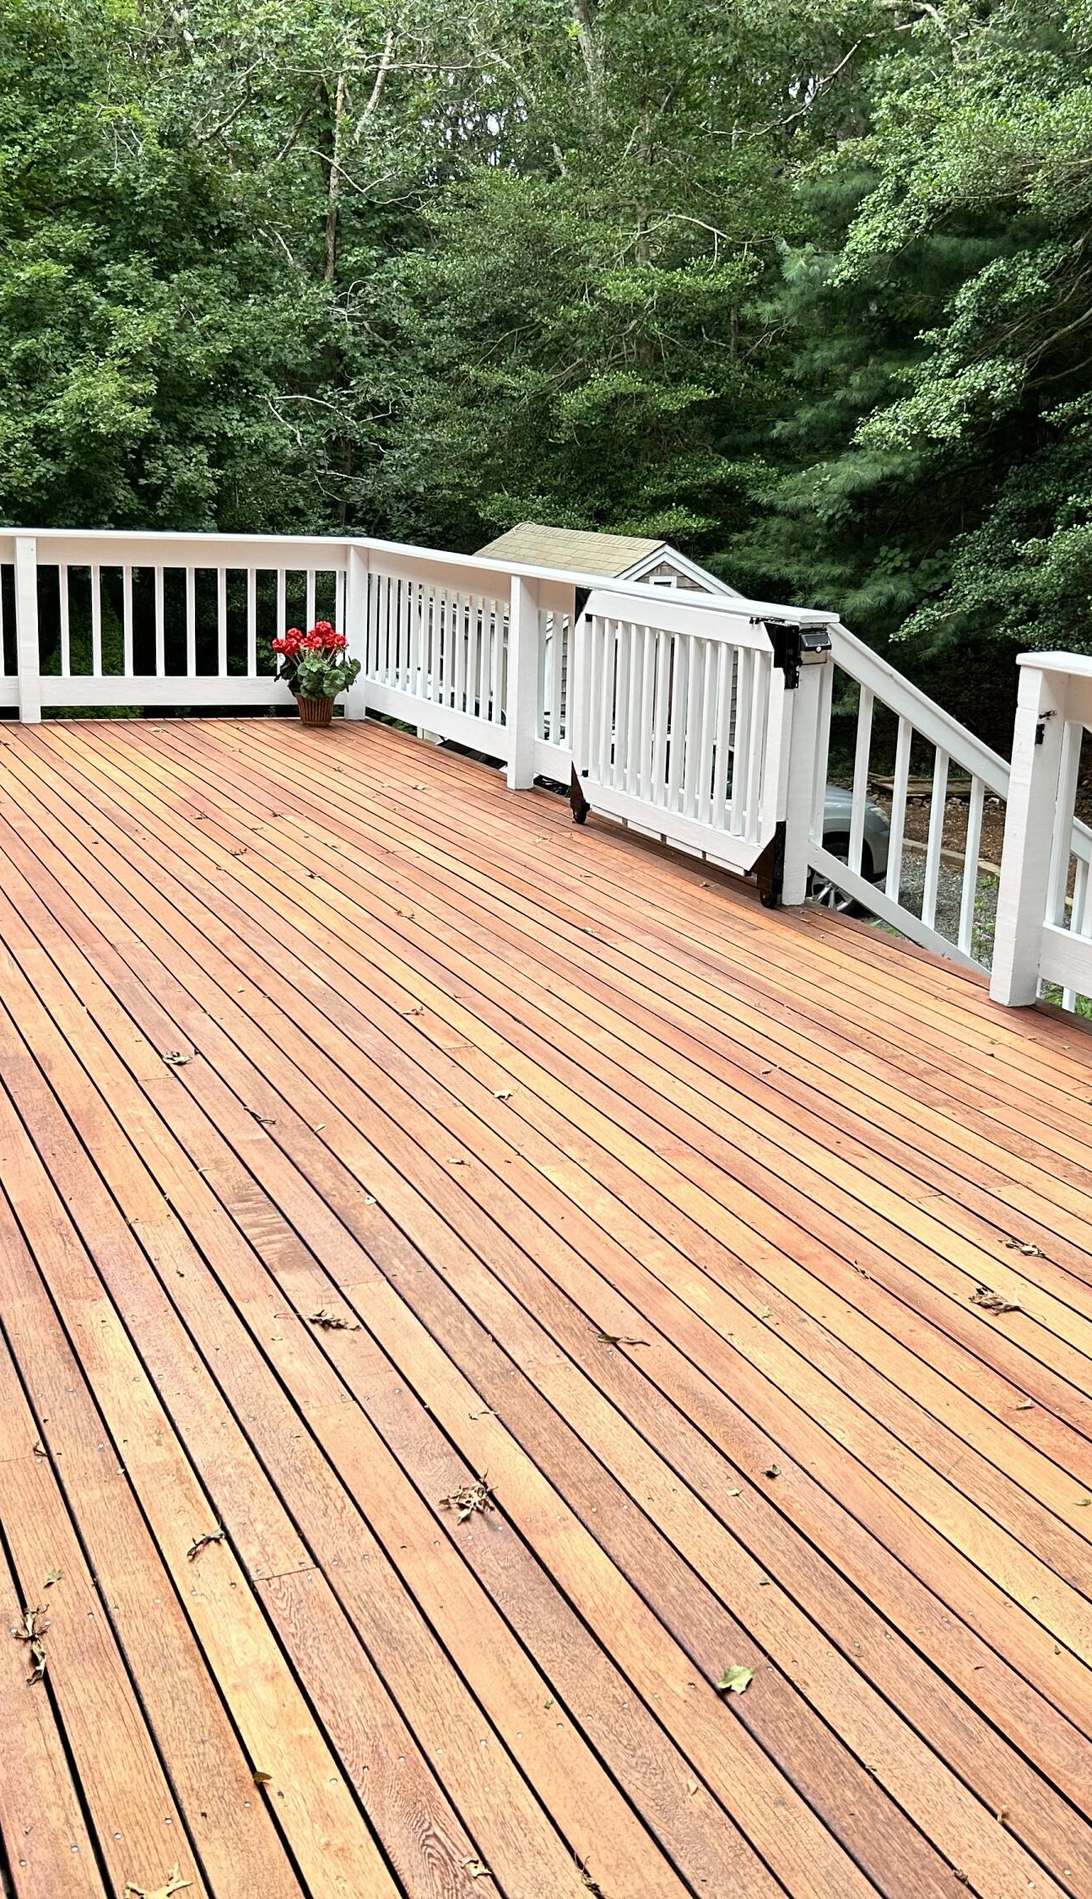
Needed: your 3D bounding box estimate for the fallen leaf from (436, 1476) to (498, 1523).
[{"bbox_3d":[-0.101,0.773,2.689,0.052,0.033,0.096,14,19,38],"label":"fallen leaf"}]

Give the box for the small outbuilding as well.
[{"bbox_3d":[0.423,-3.293,21.716,2.700,2.900,3.500,-4,16,-24],"label":"small outbuilding"}]

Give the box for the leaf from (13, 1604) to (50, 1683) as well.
[{"bbox_3d":[-0.634,0.847,2.337,0.040,0.022,0.152,-2,15,-17],"label":"leaf"}]

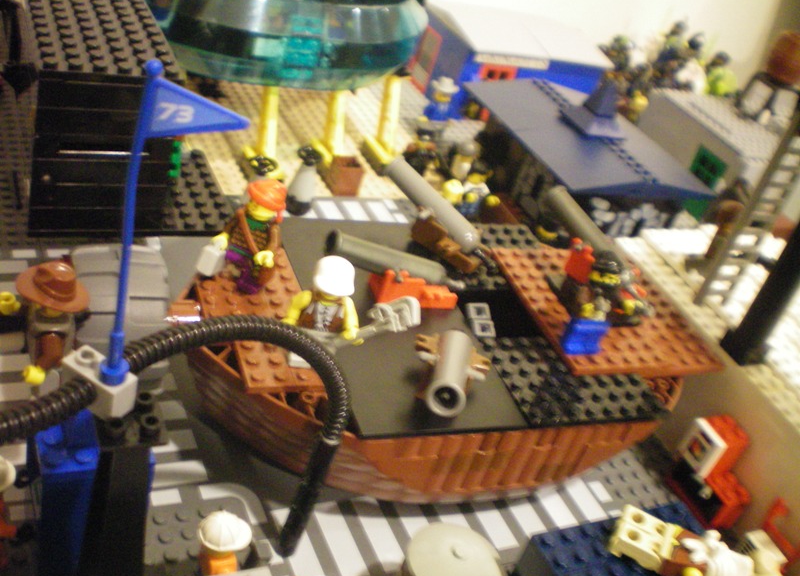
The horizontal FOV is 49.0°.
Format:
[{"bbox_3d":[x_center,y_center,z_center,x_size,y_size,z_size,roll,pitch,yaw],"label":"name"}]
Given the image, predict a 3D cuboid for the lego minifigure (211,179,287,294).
[{"bbox_3d":[-0.053,-0.017,0.311,0.026,0.042,0.017,27,34,13],"label":"lego minifigure"}]

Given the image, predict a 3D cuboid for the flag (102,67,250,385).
[{"bbox_3d":[-0.050,-0.011,0.189,0.026,0.080,0.007,-3,39,-29],"label":"flag"}]

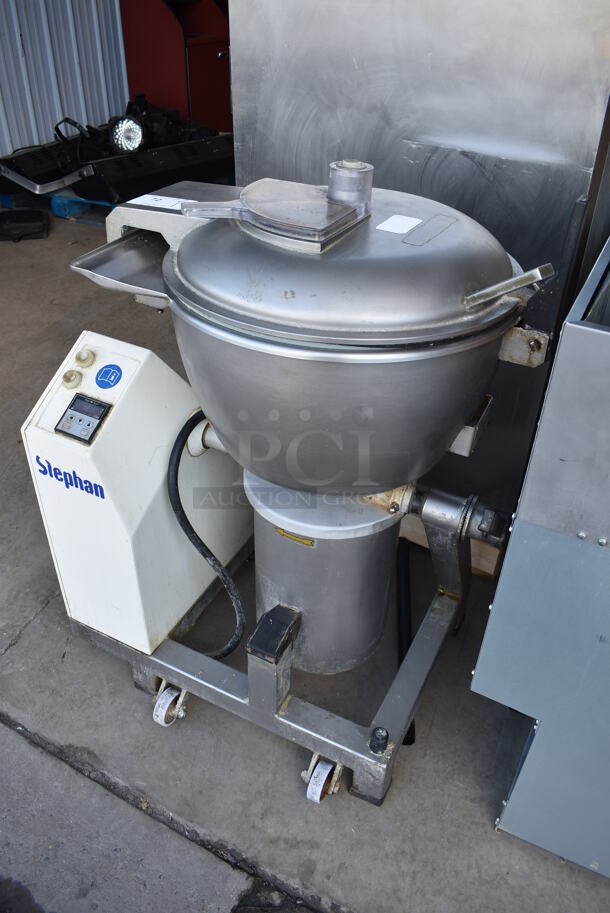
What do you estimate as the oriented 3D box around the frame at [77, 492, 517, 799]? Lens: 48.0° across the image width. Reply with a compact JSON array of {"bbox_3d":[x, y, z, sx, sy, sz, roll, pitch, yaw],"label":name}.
[{"bbox_3d":[-0.043,0.217,1.417,0.816,0.582,0.573,17,38,22],"label":"frame"}]

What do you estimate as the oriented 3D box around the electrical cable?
[{"bbox_3d":[-0.182,0.196,1.390,0.134,0.604,0.159,17,38,22],"label":"electrical cable"}]

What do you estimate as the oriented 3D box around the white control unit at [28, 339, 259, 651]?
[{"bbox_3d":[-0.292,0.011,1.467,0.225,0.597,0.500,17,38,22],"label":"white control unit"}]

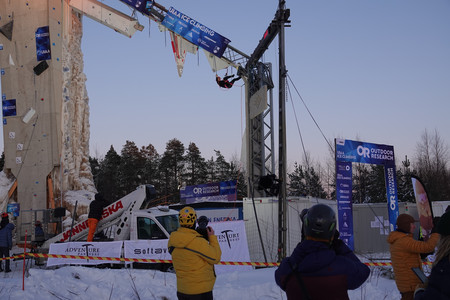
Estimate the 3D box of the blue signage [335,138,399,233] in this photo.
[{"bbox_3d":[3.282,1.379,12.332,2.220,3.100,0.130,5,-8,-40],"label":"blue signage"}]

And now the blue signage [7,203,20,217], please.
[{"bbox_3d":[-8.173,2.326,20.800,0.480,0.500,0.050,-2,-7,17],"label":"blue signage"}]

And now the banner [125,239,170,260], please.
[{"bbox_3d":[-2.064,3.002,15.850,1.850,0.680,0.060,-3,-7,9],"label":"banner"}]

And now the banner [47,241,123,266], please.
[{"bbox_3d":[-4.195,3.128,16.200,2.280,0.660,0.060,-3,-7,9],"label":"banner"}]

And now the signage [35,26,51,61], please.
[{"bbox_3d":[-7.585,-4.446,22.500,0.700,1.400,0.050,-3,3,22],"label":"signage"}]

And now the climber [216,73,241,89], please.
[{"bbox_3d":[0.180,-3.283,25.500,1.300,0.720,0.550,13,-12,-25],"label":"climber"}]

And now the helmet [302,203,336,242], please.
[{"bbox_3d":[0.692,0.519,3.900,0.235,0.240,0.285,0,3,3],"label":"helmet"}]

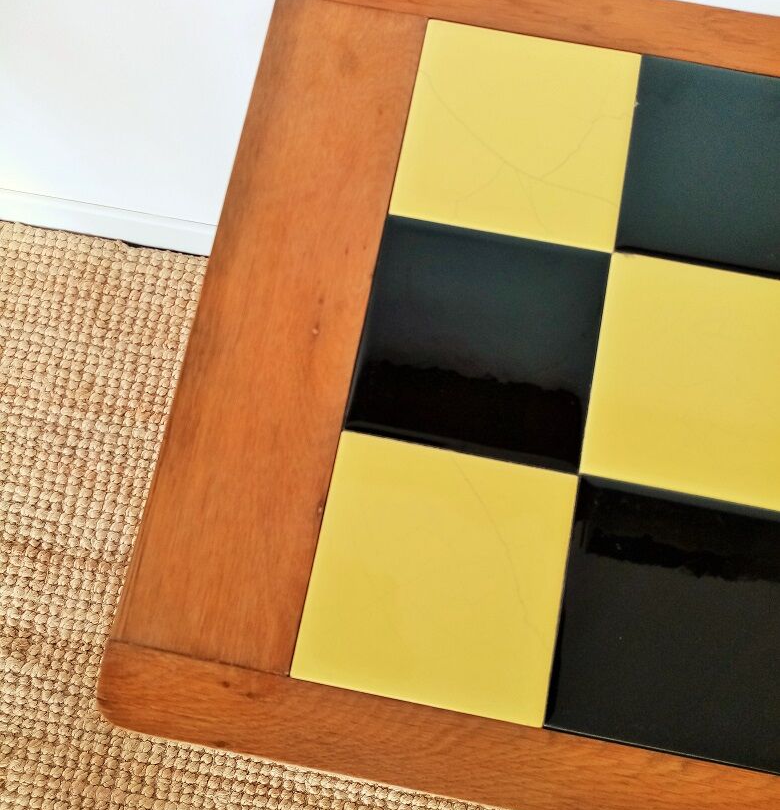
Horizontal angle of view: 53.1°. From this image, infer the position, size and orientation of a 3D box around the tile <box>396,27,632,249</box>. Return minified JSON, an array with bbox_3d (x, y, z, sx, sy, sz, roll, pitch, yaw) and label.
[{"bbox_3d":[0.088,-0.187,0.542,0.150,0.009,0.150,11,78,3],"label":"tile"}]

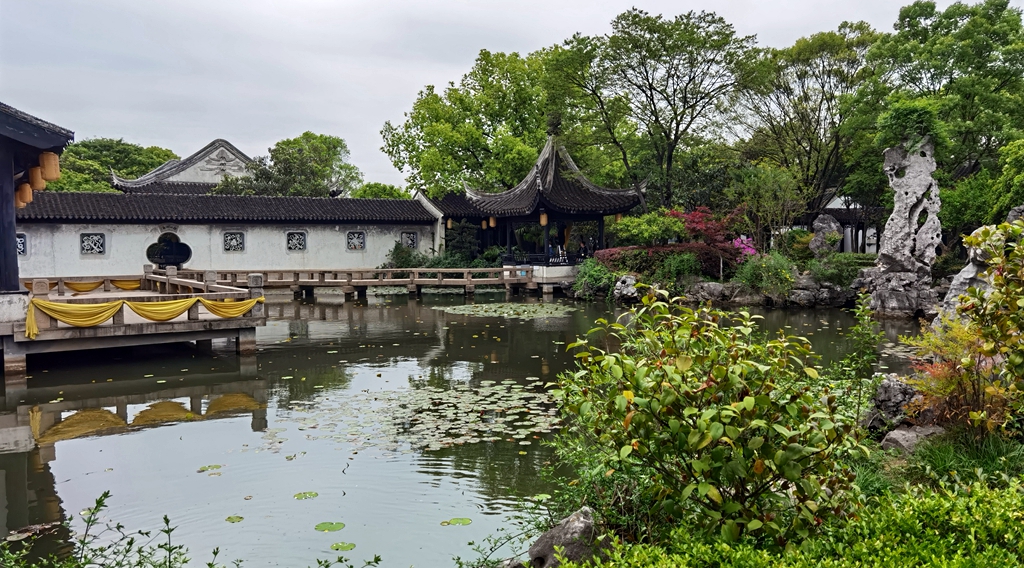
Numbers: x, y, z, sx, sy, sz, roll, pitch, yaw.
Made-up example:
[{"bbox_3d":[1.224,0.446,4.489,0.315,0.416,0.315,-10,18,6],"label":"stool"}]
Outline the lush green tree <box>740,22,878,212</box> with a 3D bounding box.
[{"bbox_3d":[15.272,-7.242,41.000,7.200,12.350,7.000,0,3,20],"label":"lush green tree"}]

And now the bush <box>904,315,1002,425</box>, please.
[{"bbox_3d":[3.980,0.780,7.200,0.920,1.020,0.850,0,4,0],"label":"bush"}]

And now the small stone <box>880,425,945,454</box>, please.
[{"bbox_3d":[3.310,1.285,6.600,0.530,0.260,0.380,0,4,0],"label":"small stone"}]

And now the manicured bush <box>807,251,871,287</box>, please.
[{"bbox_3d":[11.516,-0.473,28.000,2.200,1.300,1.600,0,4,0],"label":"manicured bush"}]

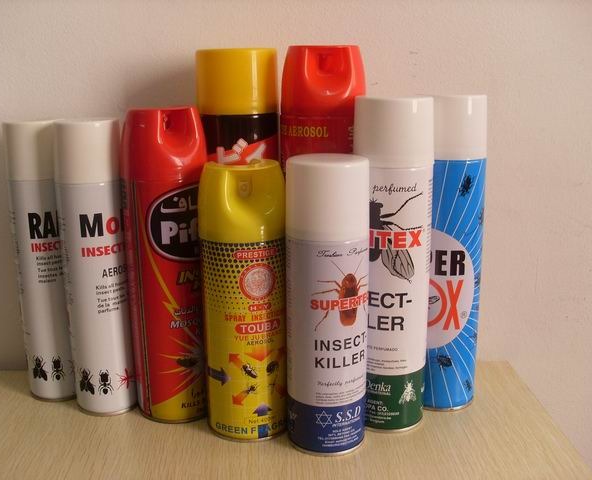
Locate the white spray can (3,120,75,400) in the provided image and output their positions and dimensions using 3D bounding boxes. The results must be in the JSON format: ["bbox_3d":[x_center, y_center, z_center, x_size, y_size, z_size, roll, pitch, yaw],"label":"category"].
[{"bbox_3d":[-0.234,0.020,0.666,0.053,0.261,0.053,-1,13,0],"label":"white spray can"}]

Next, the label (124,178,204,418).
[{"bbox_3d":[-0.111,0.049,0.629,0.072,0.215,0.072,-1,13,0],"label":"label"}]

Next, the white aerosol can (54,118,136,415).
[{"bbox_3d":[-0.177,0.026,0.630,0.053,0.261,0.053,7,15,31],"label":"white aerosol can"}]

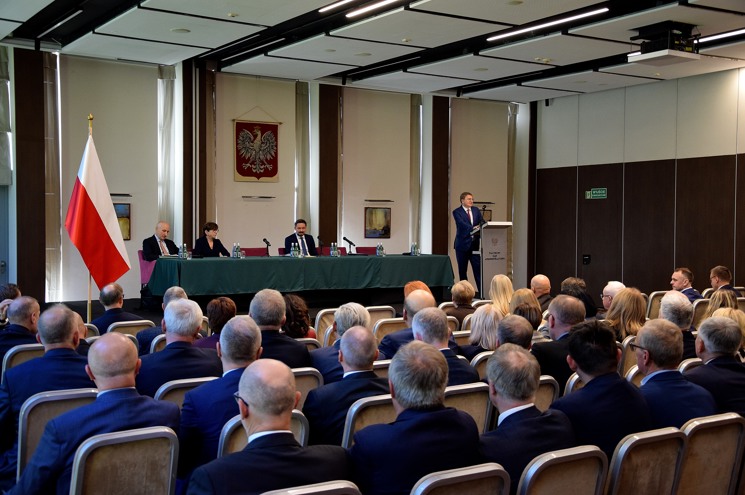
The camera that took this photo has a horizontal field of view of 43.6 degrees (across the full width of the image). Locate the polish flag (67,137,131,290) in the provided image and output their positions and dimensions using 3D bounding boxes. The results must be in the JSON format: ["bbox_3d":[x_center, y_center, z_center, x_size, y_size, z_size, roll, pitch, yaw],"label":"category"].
[{"bbox_3d":[-3.193,-0.406,10.800,0.700,1.820,0.330,0,1,-25],"label":"polish flag"}]

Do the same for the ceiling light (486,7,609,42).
[{"bbox_3d":[2.333,-3.049,12.696,0.080,0.080,2.336,0,1,-34],"label":"ceiling light"}]

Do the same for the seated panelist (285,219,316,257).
[{"bbox_3d":[-1.016,0.235,13.753,0.500,1.290,0.650,0,1,-27],"label":"seated panelist"}]

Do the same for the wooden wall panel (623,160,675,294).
[{"bbox_3d":[5.200,-0.157,17.412,0.090,2.880,1.190,-1,2,-35],"label":"wooden wall panel"}]

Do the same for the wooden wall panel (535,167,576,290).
[{"bbox_3d":[3.879,-0.246,19.418,0.080,2.821,1.155,0,1,-34],"label":"wooden wall panel"}]

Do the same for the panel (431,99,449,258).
[{"bbox_3d":[1.307,-1.068,18.286,0.400,3.720,0.100,-1,2,-35],"label":"panel"}]

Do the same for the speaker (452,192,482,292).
[{"bbox_3d":[1.576,-0.029,15.350,0.540,1.757,0.450,0,1,-34],"label":"speaker"}]

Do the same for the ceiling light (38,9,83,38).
[{"bbox_3d":[-4.323,-3.091,12.826,0.080,0.080,2.070,0,1,-34],"label":"ceiling light"}]

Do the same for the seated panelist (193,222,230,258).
[{"bbox_3d":[-2.179,0.282,12.507,0.550,1.237,0.700,0,1,-34],"label":"seated panelist"}]

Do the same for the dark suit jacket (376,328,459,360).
[{"bbox_3d":[0.294,0.806,5.857,0.480,0.620,0.340,0,2,-28],"label":"dark suit jacket"}]

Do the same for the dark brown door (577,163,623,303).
[{"bbox_3d":[4.380,-0.215,17.855,0.080,2.760,1.160,-1,2,-33],"label":"dark brown door"}]

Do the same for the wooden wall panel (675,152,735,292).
[{"bbox_3d":[5.899,-0.175,16.408,0.080,2.821,1.236,0,1,-34],"label":"wooden wall panel"}]

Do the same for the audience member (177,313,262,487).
[{"bbox_3d":[-0.622,0.879,3.835,0.530,1.224,0.800,0,1,-30],"label":"audience member"}]

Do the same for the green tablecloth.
[{"bbox_3d":[-0.831,0.373,13.250,4.420,0.470,0.860,-1,2,-35],"label":"green tablecloth"}]

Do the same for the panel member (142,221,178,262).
[{"bbox_3d":[-2.798,0.275,12.508,0.500,1.260,0.650,-1,2,-36],"label":"panel member"}]

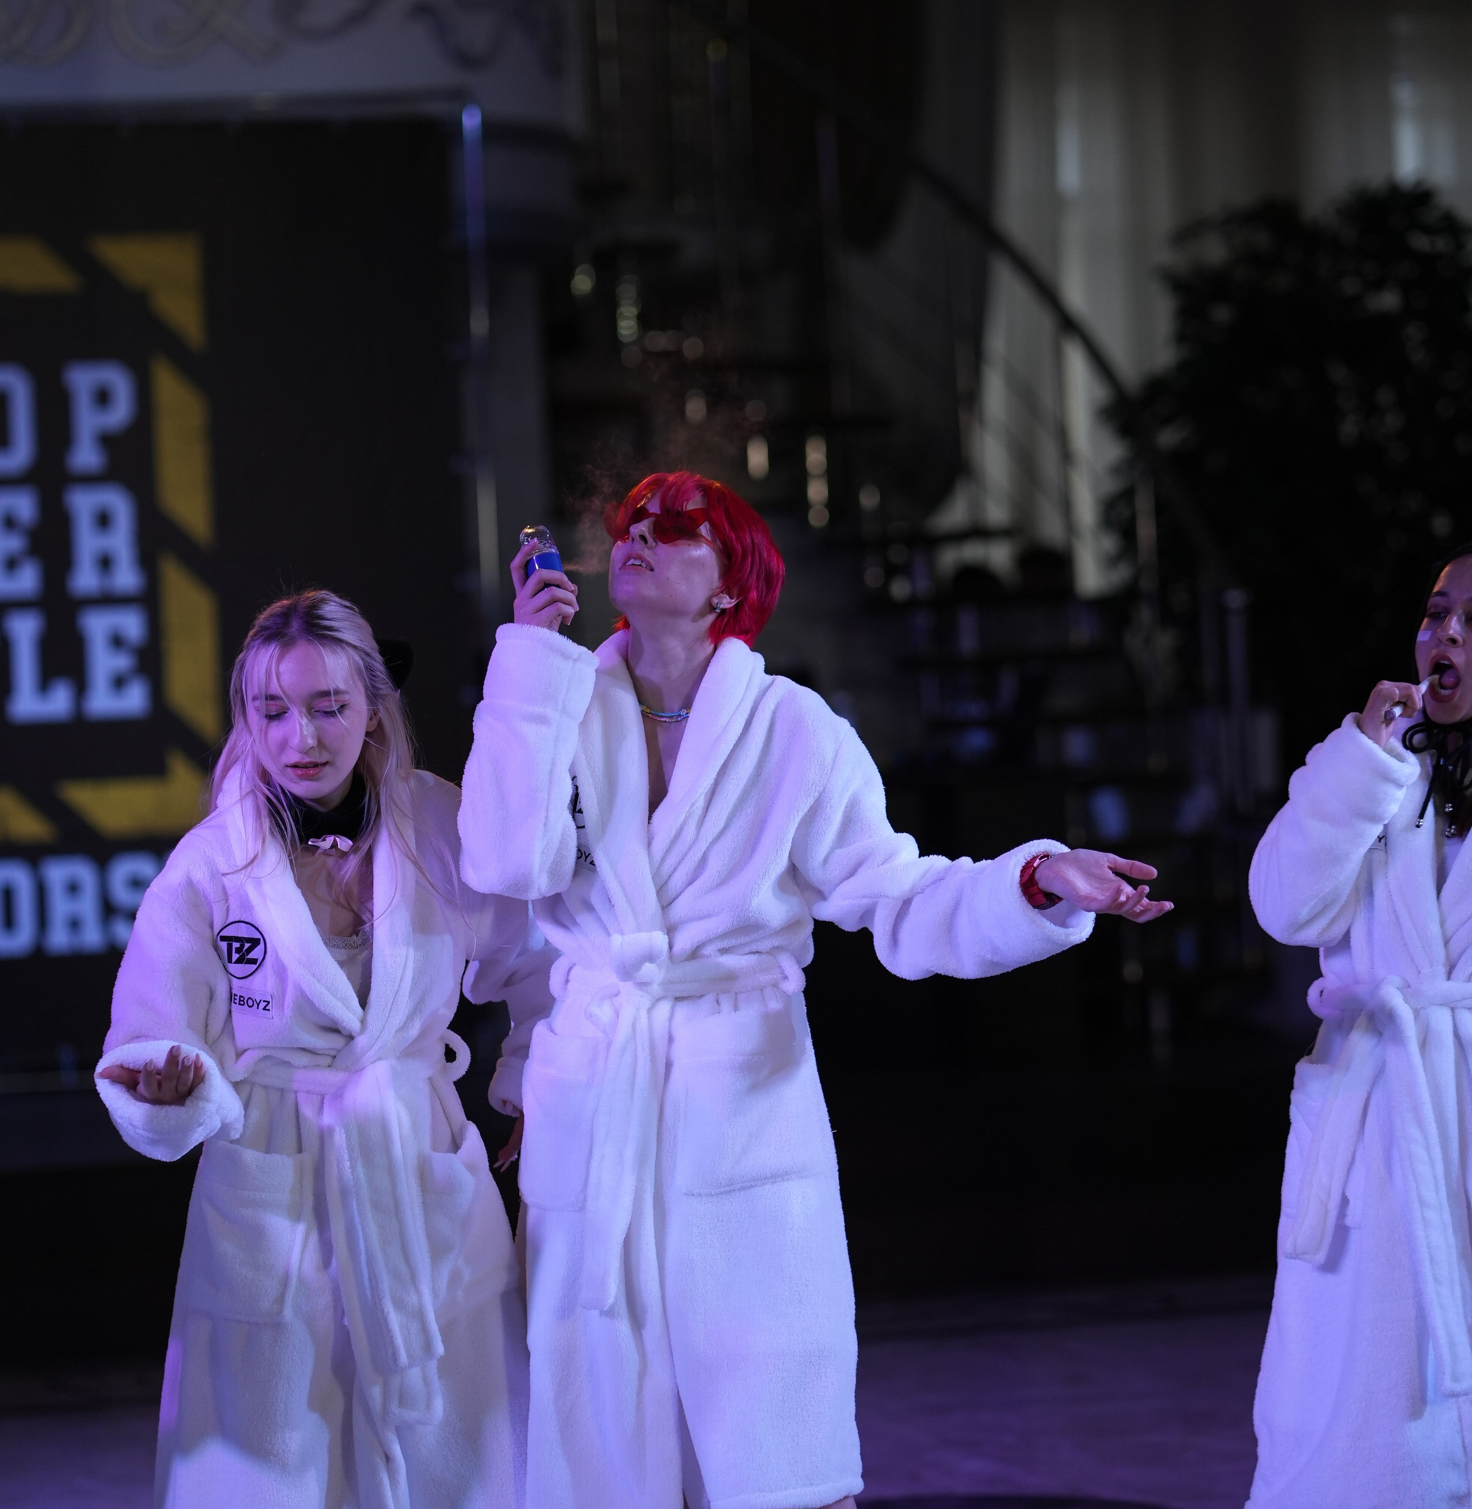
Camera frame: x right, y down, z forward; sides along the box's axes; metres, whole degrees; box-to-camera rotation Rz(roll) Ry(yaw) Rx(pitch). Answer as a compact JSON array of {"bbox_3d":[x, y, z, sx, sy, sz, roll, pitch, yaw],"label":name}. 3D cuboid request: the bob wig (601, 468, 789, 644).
[{"bbox_3d":[-0.051,-0.244,6.440,0.190,0.225,0.225,-2,-27,38],"label":"bob wig"}]

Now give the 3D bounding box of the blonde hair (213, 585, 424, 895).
[{"bbox_3d":[-0.514,-0.014,6.360,0.250,0.375,0.250,-2,1,8],"label":"blonde hair"}]

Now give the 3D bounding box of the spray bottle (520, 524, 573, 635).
[{"bbox_3d":[-0.226,-0.215,6.270,0.045,0.125,0.045,-14,3,1],"label":"spray bottle"}]

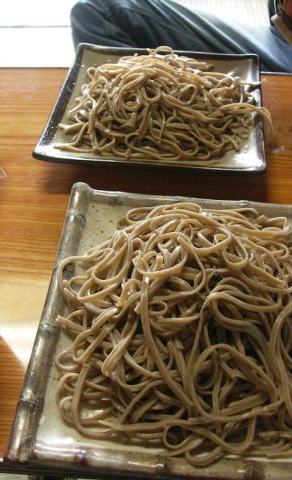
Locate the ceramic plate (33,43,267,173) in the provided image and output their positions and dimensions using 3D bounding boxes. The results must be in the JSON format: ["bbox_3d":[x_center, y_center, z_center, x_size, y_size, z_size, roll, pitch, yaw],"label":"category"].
[{"bbox_3d":[0.013,-0.134,0.537,0.208,0.029,0.202,5,49,4],"label":"ceramic plate"}]

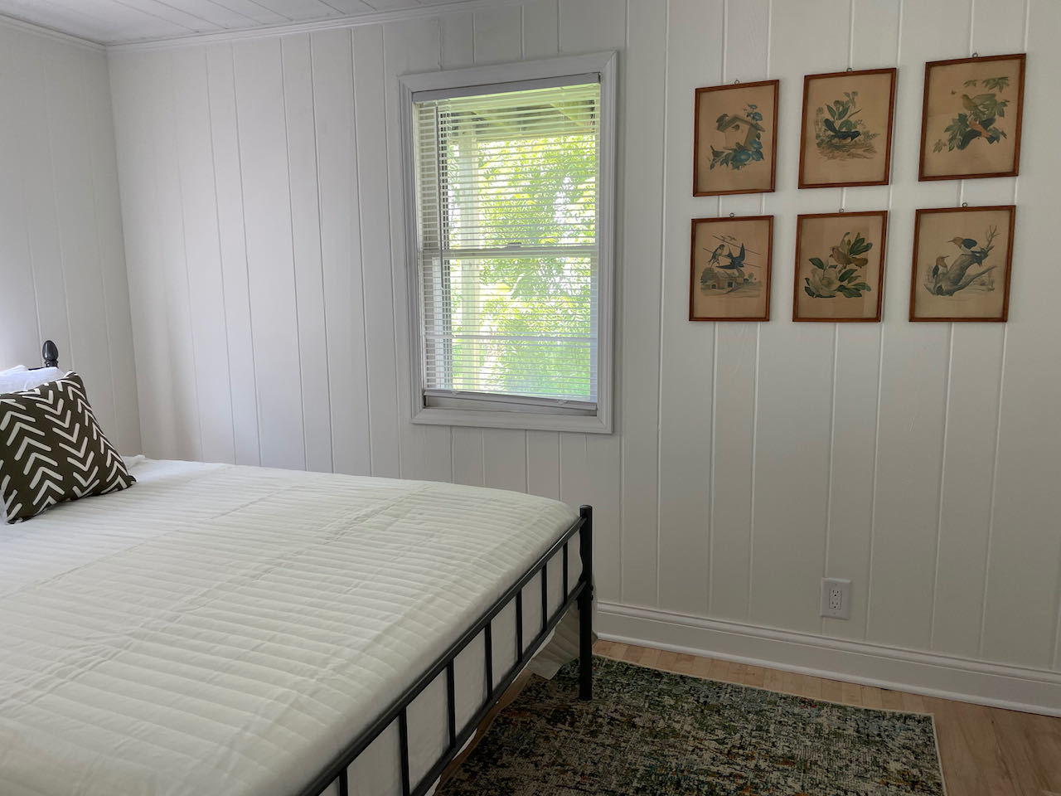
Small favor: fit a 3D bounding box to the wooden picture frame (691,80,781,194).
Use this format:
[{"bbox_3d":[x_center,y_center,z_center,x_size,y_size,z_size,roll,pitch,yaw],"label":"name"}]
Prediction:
[{"bbox_3d":[0.610,-0.765,2.371,0.238,0.314,0.018,3,9,21],"label":"wooden picture frame"}]

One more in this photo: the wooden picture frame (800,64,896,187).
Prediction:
[{"bbox_3d":[0.896,-0.757,2.260,0.239,0.311,0.018,3,9,21],"label":"wooden picture frame"}]

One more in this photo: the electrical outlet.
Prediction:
[{"bbox_3d":[0.945,0.620,2.464,0.081,0.124,0.008,3,9,21],"label":"electrical outlet"}]

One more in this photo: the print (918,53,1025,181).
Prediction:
[{"bbox_3d":[1.187,-0.749,2.147,0.237,0.311,0.018,3,9,21],"label":"print"}]

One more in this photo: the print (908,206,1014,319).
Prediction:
[{"bbox_3d":[1.191,-0.366,2.205,0.242,0.310,0.018,3,9,21],"label":"print"}]

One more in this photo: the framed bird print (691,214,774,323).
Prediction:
[{"bbox_3d":[0.611,-0.390,2.430,0.240,0.310,0.018,3,9,21],"label":"framed bird print"}]

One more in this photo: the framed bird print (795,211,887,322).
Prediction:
[{"bbox_3d":[0.898,-0.377,2.319,0.239,0.310,0.018,3,9,21],"label":"framed bird print"}]

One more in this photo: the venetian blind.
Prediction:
[{"bbox_3d":[-0.080,-0.504,2.708,0.665,1.070,0.035,3,9,21],"label":"venetian blind"}]

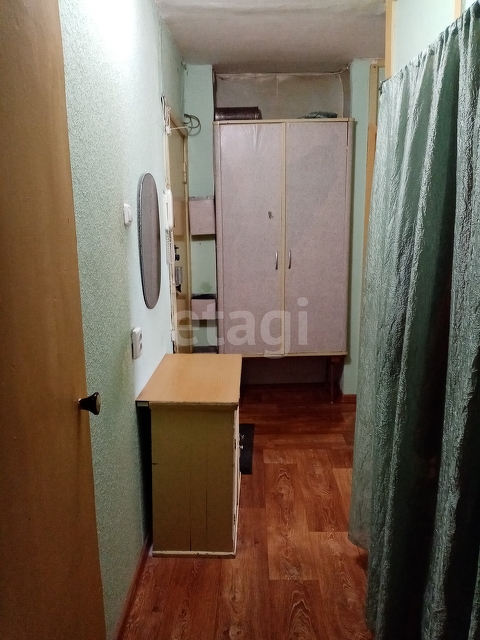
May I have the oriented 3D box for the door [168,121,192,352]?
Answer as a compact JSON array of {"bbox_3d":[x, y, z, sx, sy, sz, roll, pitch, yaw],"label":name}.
[{"bbox_3d":[-0.405,-0.234,3.291,0.075,2.008,0.821,0,11,1],"label":"door"}]

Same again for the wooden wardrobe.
[{"bbox_3d":[0.323,-0.606,3.758,0.977,1.744,0.420,0,11,1],"label":"wooden wardrobe"}]

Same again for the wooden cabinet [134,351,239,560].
[{"bbox_3d":[-0.198,0.607,2.357,0.428,0.698,0.759,0,11,1],"label":"wooden cabinet"}]

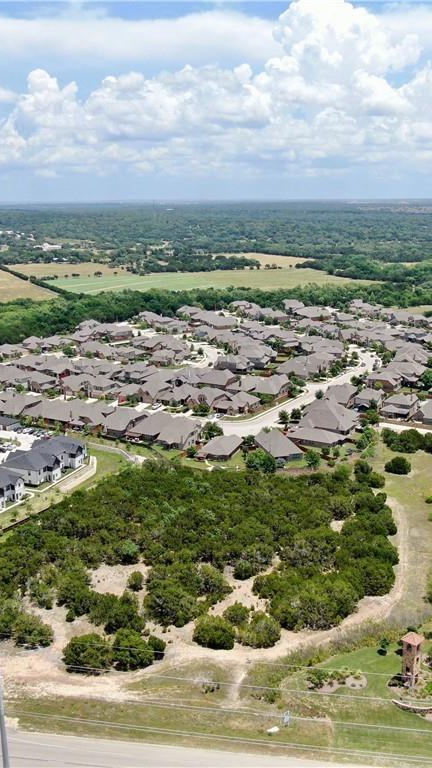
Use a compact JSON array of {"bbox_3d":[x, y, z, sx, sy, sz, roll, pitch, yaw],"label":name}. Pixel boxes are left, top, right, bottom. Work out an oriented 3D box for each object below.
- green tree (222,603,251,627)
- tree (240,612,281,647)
[{"bbox_3d":[4.840,54.040,179.460,6.420,5.700,6.420,0,13,0],"label":"green tree"},{"bbox_3d":[9.880,55.140,171.860,9.720,7.010,9.720,0,13,0],"label":"tree"}]

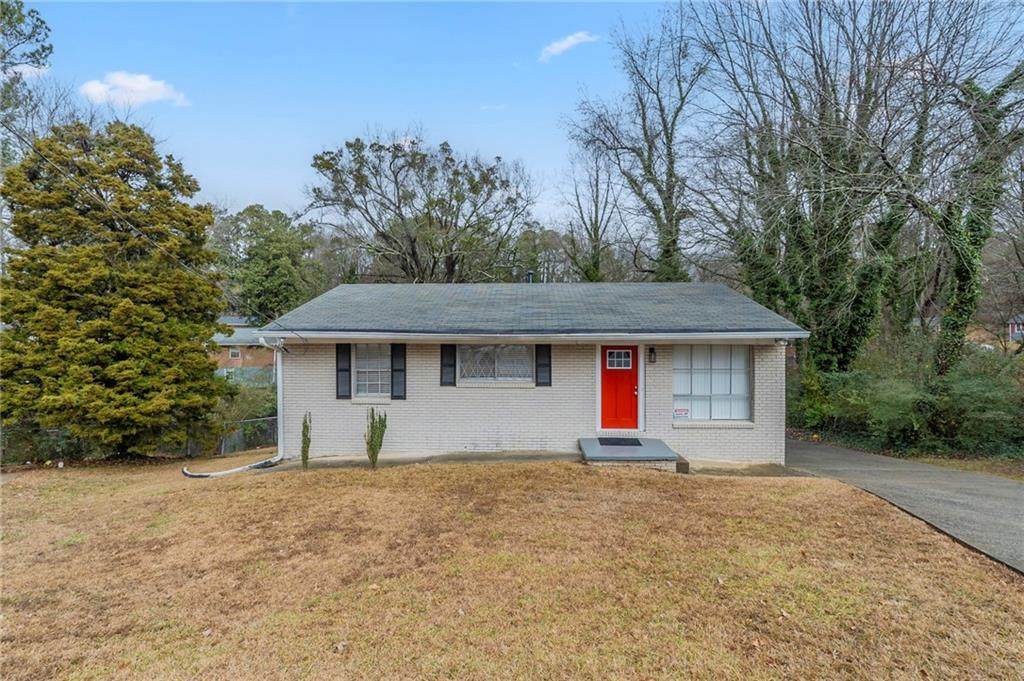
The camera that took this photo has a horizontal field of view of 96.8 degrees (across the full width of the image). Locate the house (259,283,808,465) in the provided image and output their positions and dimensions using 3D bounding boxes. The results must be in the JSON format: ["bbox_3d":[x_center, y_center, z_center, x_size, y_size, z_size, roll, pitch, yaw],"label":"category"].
[{"bbox_3d":[0.570,0.500,15.050,12.750,4.900,9.300,0,0,2],"label":"house"}]

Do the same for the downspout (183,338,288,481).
[{"bbox_3d":[-6.630,1.550,10.800,2.050,3.150,0.700,0,0,-12],"label":"downspout"}]

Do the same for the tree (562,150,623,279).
[{"bbox_3d":[6.300,-5.400,35.000,4.900,18.400,4.900,0,0,0],"label":"tree"}]

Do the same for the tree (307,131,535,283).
[{"bbox_3d":[-5.400,-4.500,27.500,13.700,16.000,12.500,0,0,0],"label":"tree"}]

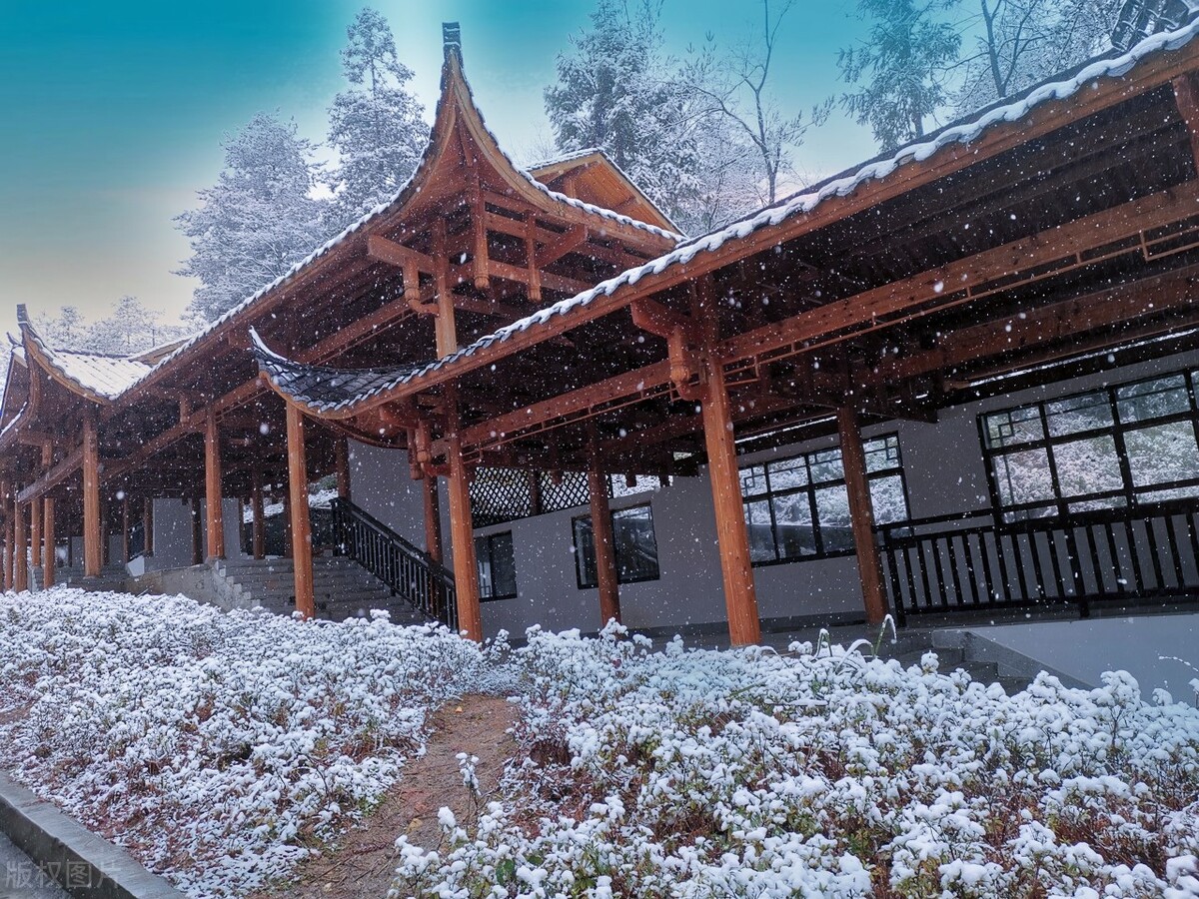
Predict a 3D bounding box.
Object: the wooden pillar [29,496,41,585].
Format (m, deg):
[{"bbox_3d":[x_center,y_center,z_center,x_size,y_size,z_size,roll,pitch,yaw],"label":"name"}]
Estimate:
[{"bbox_3d":[-16.995,2.662,28.208,0.250,2.768,0.250,3,-12,-45],"label":"wooden pillar"}]

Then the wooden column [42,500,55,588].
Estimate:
[{"bbox_3d":[-15.436,2.621,26.196,0.250,2.806,0.250,3,-12,-45],"label":"wooden column"}]

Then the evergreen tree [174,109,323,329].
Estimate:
[{"bbox_3d":[-14.108,-8.363,38.000,6.171,10.677,6.000,-6,-9,0],"label":"evergreen tree"}]

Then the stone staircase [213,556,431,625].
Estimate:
[{"bbox_3d":[-4.498,2.305,15.385,2.250,1.500,3.000,3,-12,-45],"label":"stone staircase"}]

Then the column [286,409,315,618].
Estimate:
[{"bbox_3d":[-4.983,1.109,15.566,0.280,4.089,0.280,4,-14,-45],"label":"column"}]

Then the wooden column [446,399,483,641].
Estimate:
[{"bbox_3d":[-1.619,0.858,11.003,0.260,3.021,0.260,-15,-14,42],"label":"wooden column"}]

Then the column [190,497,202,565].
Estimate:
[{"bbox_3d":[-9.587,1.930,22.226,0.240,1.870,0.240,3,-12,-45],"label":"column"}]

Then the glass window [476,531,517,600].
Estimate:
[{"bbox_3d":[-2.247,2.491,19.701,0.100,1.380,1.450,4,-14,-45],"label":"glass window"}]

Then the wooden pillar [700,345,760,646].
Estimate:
[{"bbox_3d":[1.279,0.416,9.383,0.280,3.027,0.280,4,-14,-45],"label":"wooden pillar"}]

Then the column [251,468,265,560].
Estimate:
[{"bbox_3d":[-8.237,1.559,22.457,0.280,2.397,0.280,4,-14,-45],"label":"column"}]

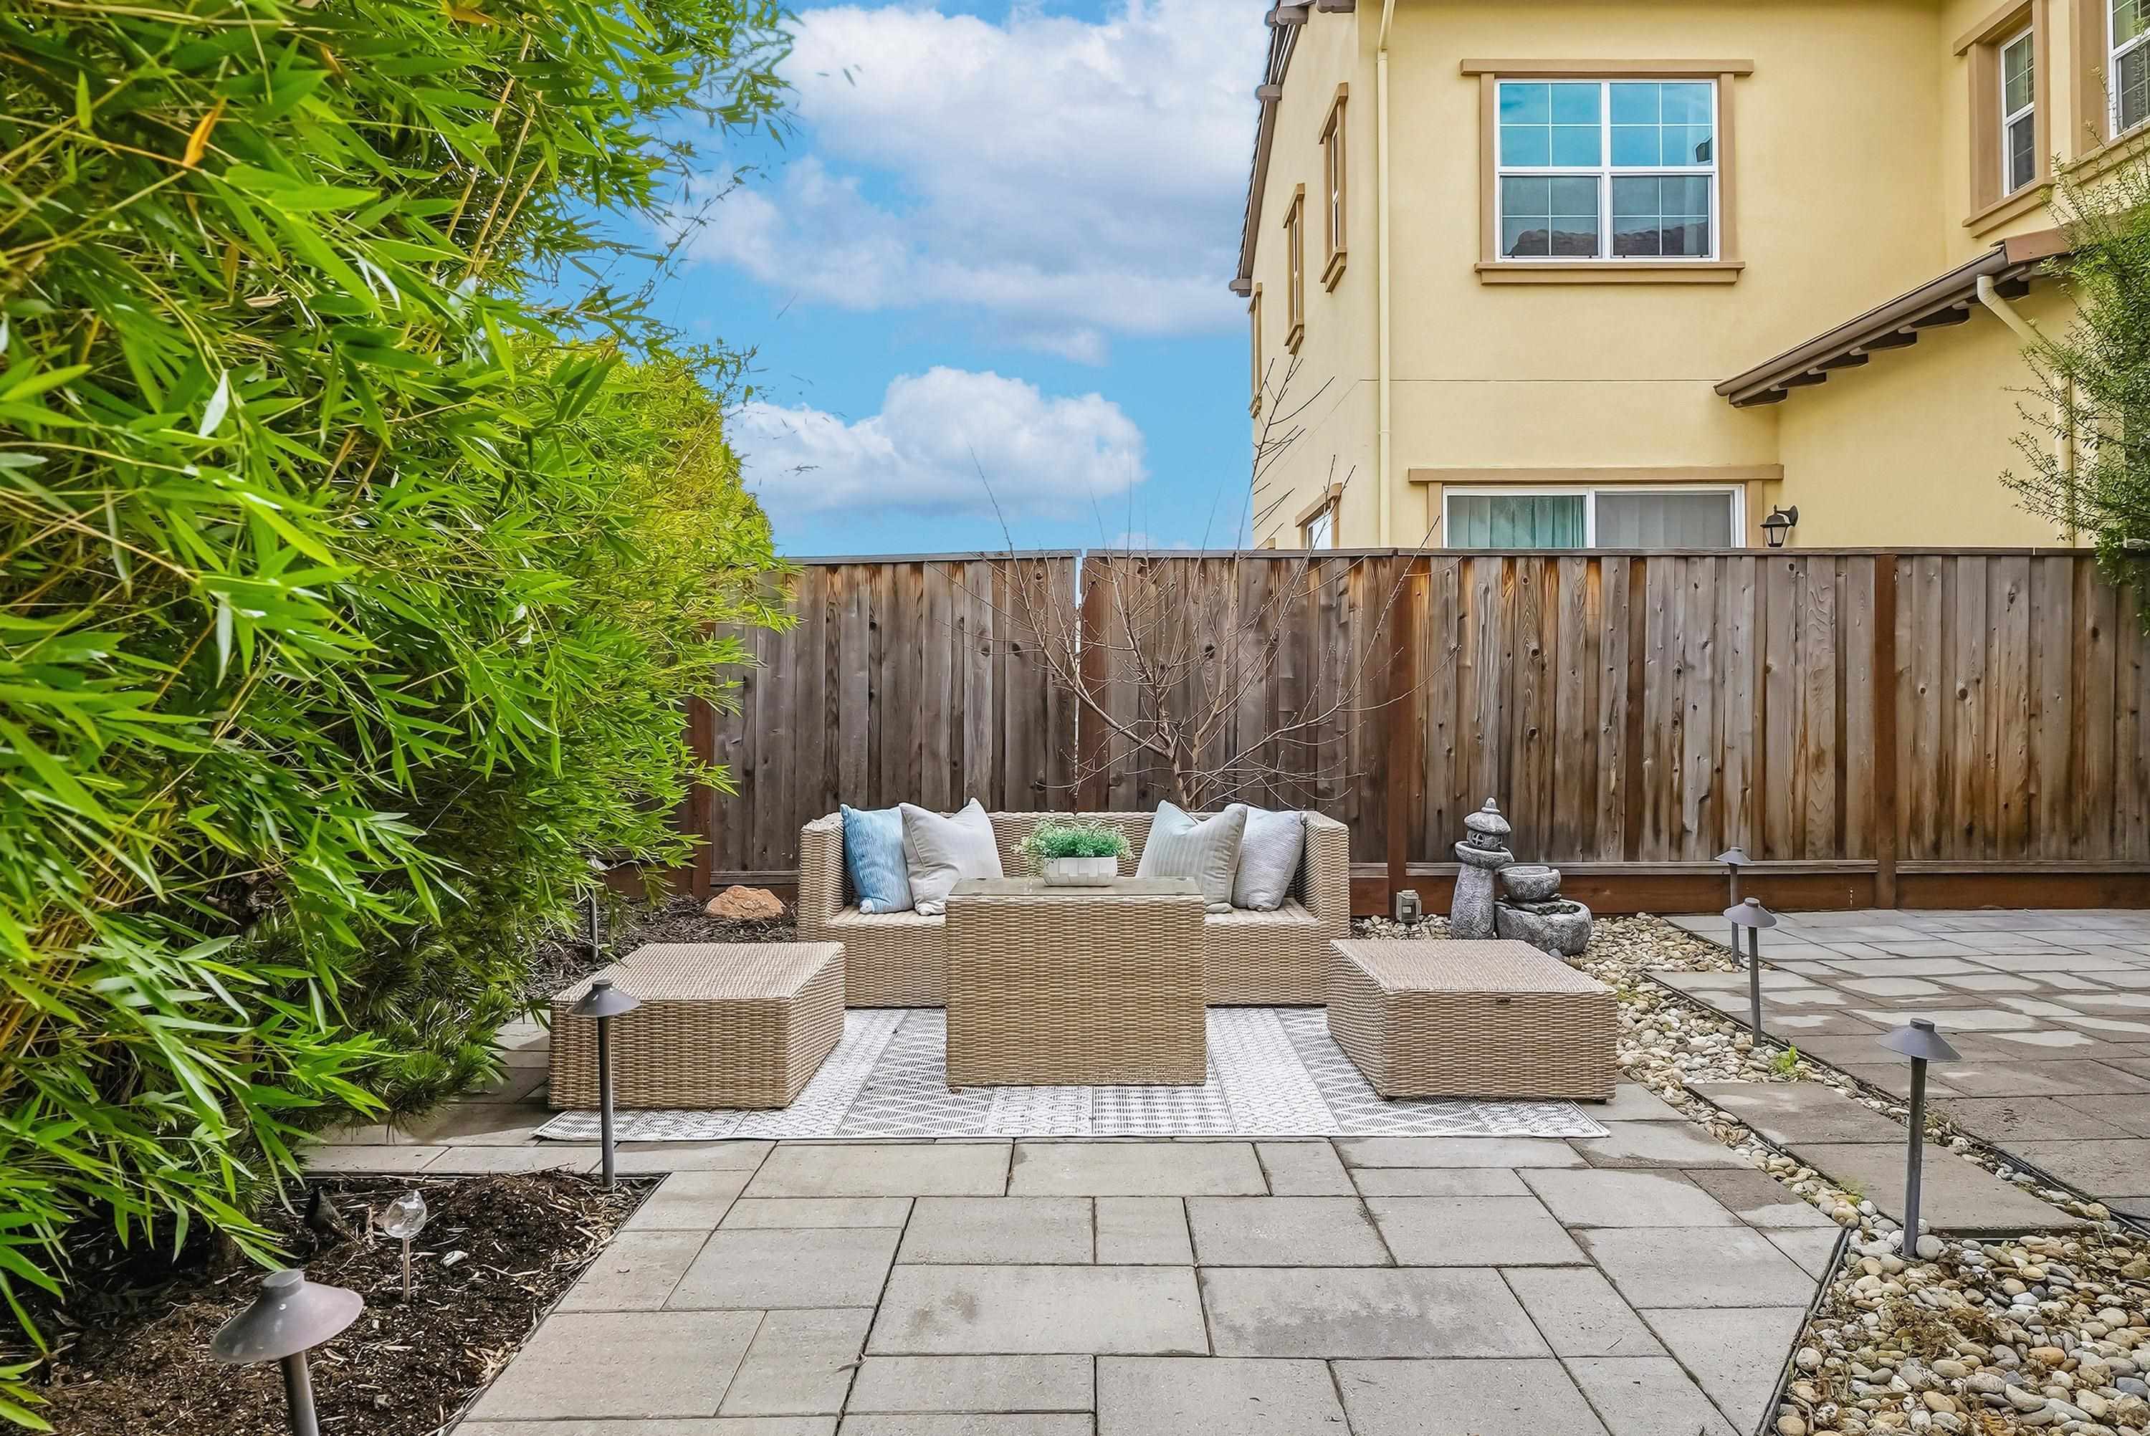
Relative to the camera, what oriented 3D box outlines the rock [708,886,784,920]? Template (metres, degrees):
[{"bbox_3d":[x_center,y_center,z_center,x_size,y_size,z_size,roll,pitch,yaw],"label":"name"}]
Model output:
[{"bbox_3d":[-1.680,0.922,7.331,0.382,0.154,0.268,0,1,0],"label":"rock"}]

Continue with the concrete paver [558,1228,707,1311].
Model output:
[{"bbox_3d":[-0.892,1.156,2.940,0.204,0.055,0.400,0,1,1],"label":"concrete paver"}]

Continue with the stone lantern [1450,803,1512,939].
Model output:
[{"bbox_3d":[1.944,0.716,6.872,0.282,0.659,0.263,0,1,0],"label":"stone lantern"}]

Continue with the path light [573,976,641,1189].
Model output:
[{"bbox_3d":[-1.113,0.868,3.402,0.166,0.500,0.166,0,1,1],"label":"path light"}]

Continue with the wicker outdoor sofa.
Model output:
[{"bbox_3d":[0.000,0.733,5.588,2.032,0.664,0.694,0,1,0],"label":"wicker outdoor sofa"}]

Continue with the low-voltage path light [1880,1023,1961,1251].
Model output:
[{"bbox_3d":[1.737,0.863,2.962,0.166,0.500,0.166,0,1,1],"label":"low-voltage path light"}]

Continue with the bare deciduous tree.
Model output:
[{"bbox_3d":[0.598,-0.341,6.588,2.100,2.730,1.800,0,1,1],"label":"bare deciduous tree"}]

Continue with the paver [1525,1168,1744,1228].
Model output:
[{"bbox_3d":[1.268,1.127,3.295,0.402,0.054,0.392,0,1,1],"label":"paver"}]

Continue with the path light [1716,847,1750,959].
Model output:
[{"bbox_3d":[2.760,0.777,6.000,0.166,0.500,0.166,0,1,1],"label":"path light"}]

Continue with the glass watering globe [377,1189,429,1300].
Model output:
[{"bbox_3d":[-1.279,1.003,2.752,0.085,0.210,0.085,0,1,0],"label":"glass watering globe"}]

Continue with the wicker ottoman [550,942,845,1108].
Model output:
[{"bbox_3d":[-1.114,0.925,4.396,0.659,0.317,0.858,0,1,1],"label":"wicker ottoman"}]

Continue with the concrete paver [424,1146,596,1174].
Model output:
[{"bbox_3d":[-1.396,1.141,3.617,0.419,0.055,0.212,0,1,1],"label":"concrete paver"}]

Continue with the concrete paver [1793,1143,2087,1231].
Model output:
[{"bbox_3d":[1.992,1.121,3.387,0.402,0.054,0.595,0,1,1],"label":"concrete paver"}]

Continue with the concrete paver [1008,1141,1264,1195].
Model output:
[{"bbox_3d":[0.153,1.135,3.532,0.617,0.055,0.392,0,1,1],"label":"concrete paver"}]

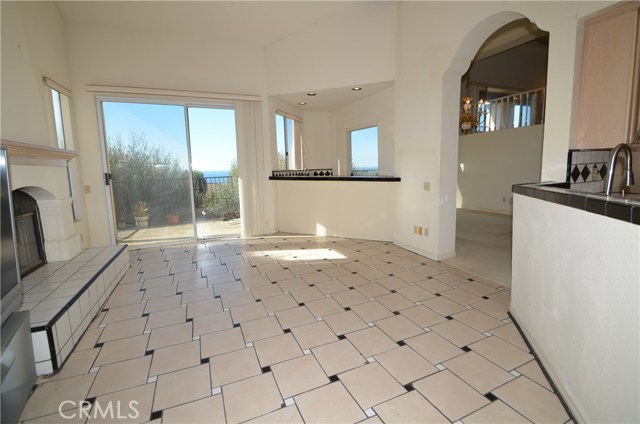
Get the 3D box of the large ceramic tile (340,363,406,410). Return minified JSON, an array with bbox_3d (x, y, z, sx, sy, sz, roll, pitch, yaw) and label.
[{"bbox_3d":[0.297,1.007,1.561,0.289,0.010,0.289,-4,9,-23],"label":"large ceramic tile"}]

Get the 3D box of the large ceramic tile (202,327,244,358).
[{"bbox_3d":[-0.724,0.964,1.976,0.297,0.010,0.297,-4,9,-25],"label":"large ceramic tile"}]

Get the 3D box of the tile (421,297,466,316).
[{"bbox_3d":[1.131,0.864,2.436,0.289,0.010,0.289,-4,9,-23],"label":"tile"}]

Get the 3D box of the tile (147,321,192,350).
[{"bbox_3d":[-1.162,0.965,2.082,0.298,0.010,0.298,-4,9,-24],"label":"tile"}]

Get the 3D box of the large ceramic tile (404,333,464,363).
[{"bbox_3d":[0.799,0.953,1.878,0.289,0.010,0.289,-4,9,-23],"label":"large ceramic tile"}]

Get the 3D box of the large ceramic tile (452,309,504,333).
[{"bbox_3d":[1.295,0.893,2.203,0.290,0.010,0.290,-5,9,-26],"label":"large ceramic tile"}]

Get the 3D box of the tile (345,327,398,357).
[{"bbox_3d":[0.379,0.956,1.973,0.297,0.010,0.297,-4,9,-25],"label":"tile"}]

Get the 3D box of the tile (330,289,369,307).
[{"bbox_3d":[0.301,0.872,2.682,0.298,0.010,0.298,-4,9,-24],"label":"tile"}]

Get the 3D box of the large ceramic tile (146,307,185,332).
[{"bbox_3d":[-1.306,0.915,2.282,0.289,0.010,0.289,-4,9,-23],"label":"large ceramic tile"}]

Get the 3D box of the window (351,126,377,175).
[{"bbox_3d":[0.875,-1.153,5.200,0.080,0.920,0.930,-5,9,-26],"label":"window"}]

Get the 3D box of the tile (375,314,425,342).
[{"bbox_3d":[0.647,0.940,2.175,0.298,0.010,0.298,-4,9,-24],"label":"tile"}]

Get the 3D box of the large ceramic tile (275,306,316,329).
[{"bbox_3d":[-0.216,0.913,2.311,0.297,0.010,0.297,-4,9,-25],"label":"large ceramic tile"}]

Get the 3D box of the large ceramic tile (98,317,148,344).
[{"bbox_3d":[-1.546,0.930,2.105,0.290,0.010,0.290,-5,9,-26],"label":"large ceramic tile"}]

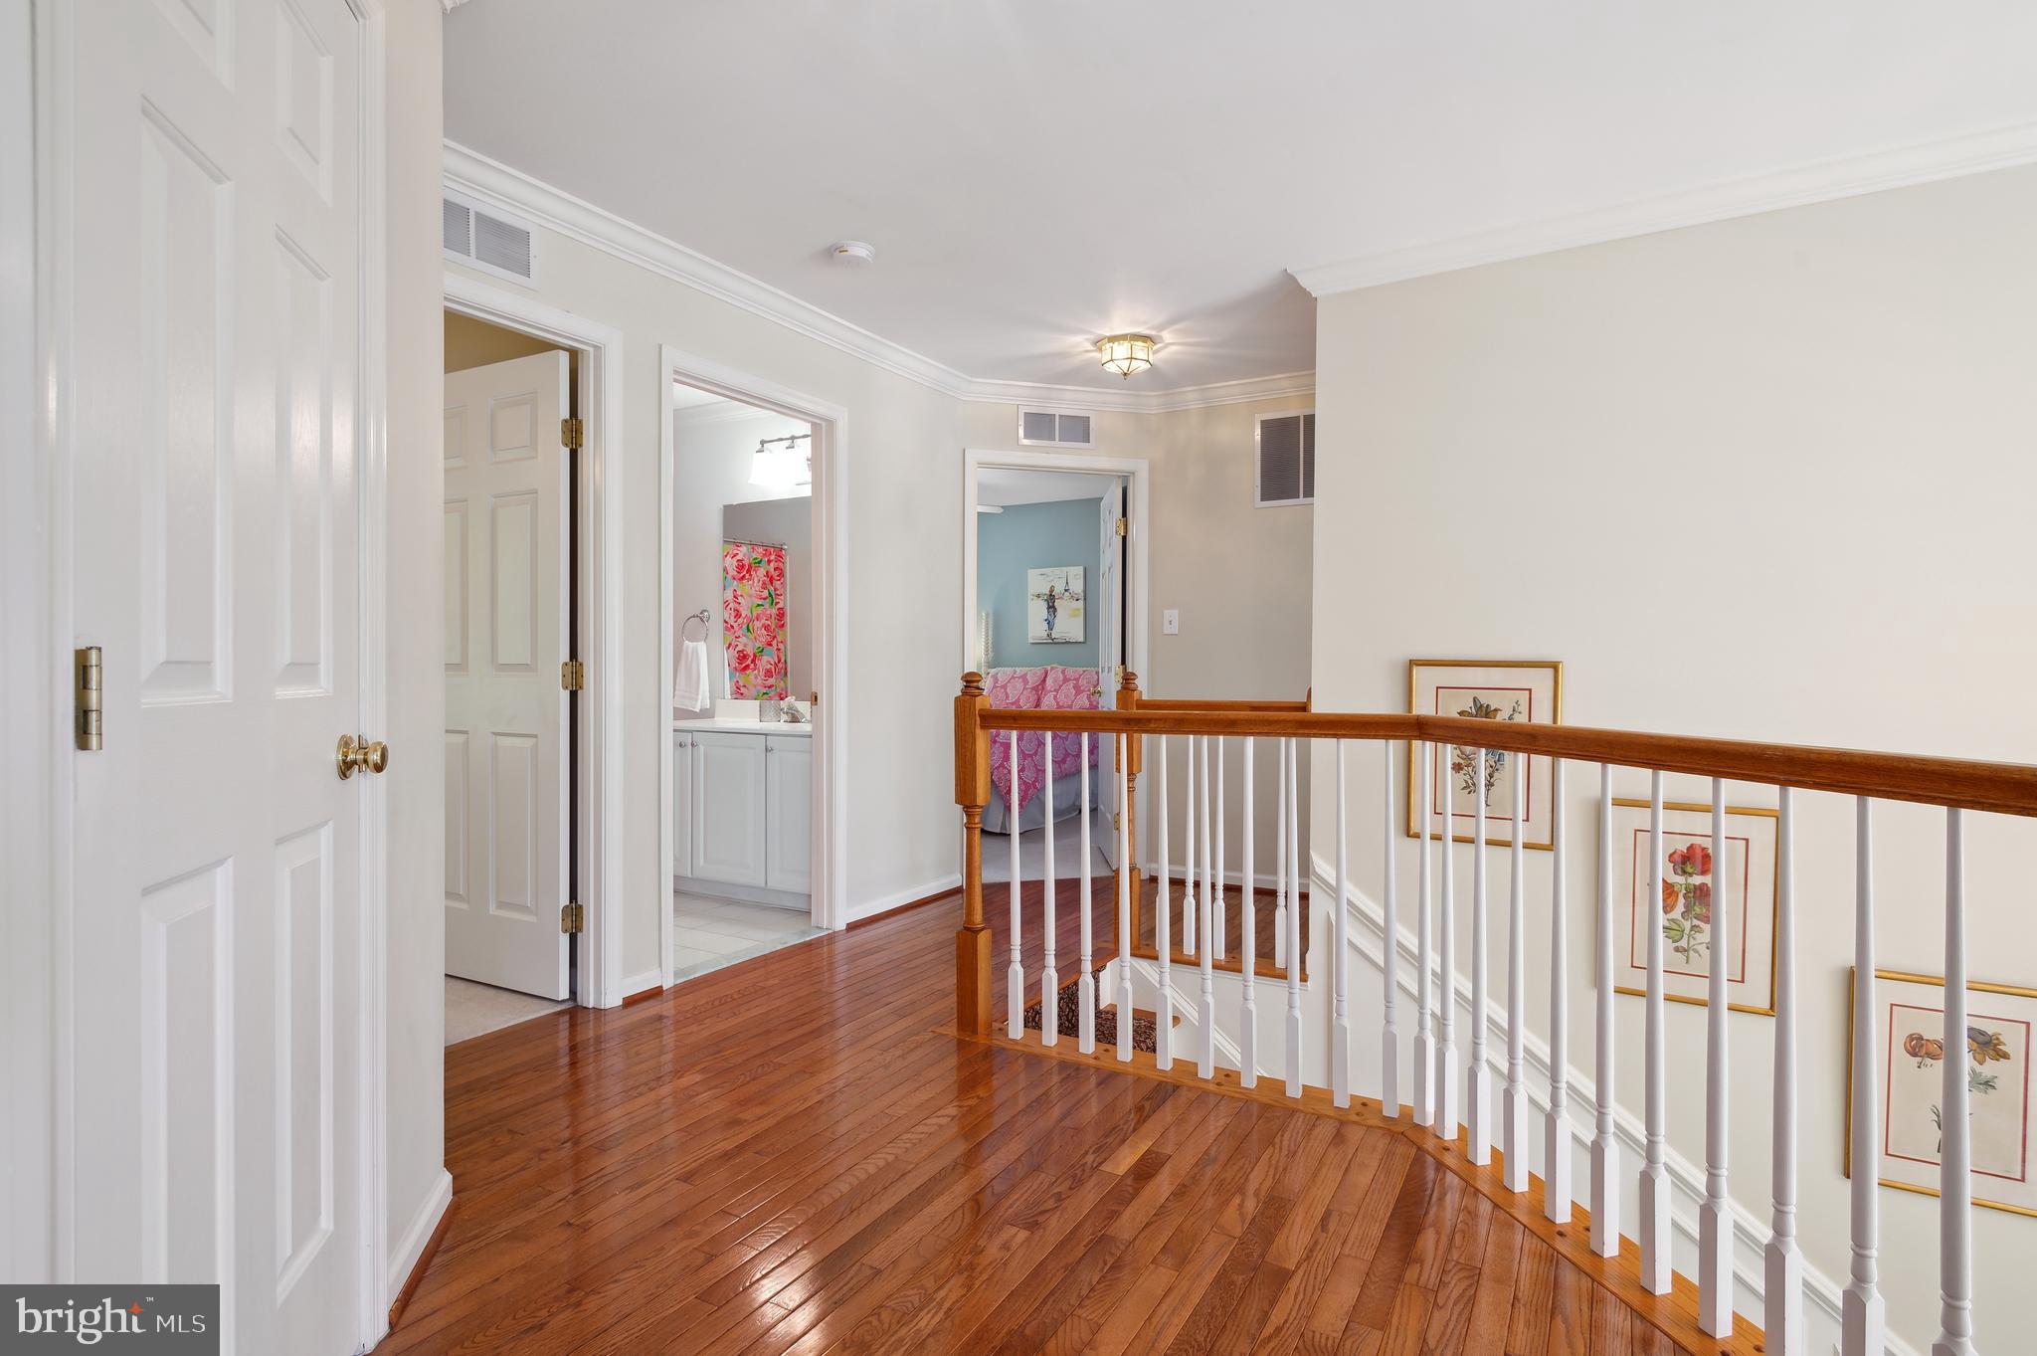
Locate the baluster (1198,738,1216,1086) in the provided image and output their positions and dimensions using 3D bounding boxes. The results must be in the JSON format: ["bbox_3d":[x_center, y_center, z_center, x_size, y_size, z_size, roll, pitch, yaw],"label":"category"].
[{"bbox_3d":[0.484,0.586,2.757,0.033,0.874,0.033,0,0,30],"label":"baluster"}]

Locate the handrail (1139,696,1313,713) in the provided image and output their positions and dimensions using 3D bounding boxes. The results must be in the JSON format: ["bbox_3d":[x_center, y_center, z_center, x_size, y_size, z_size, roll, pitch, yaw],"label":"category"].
[{"bbox_3d":[0.743,0.116,3.899,0.650,0.060,0.060,0,0,30],"label":"handrail"}]

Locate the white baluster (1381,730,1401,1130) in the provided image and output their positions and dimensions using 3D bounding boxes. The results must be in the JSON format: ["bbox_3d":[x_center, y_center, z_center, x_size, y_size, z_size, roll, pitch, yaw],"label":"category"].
[{"bbox_3d":[0.872,0.586,2.508,0.032,0.868,0.032,0,0,30],"label":"white baluster"}]

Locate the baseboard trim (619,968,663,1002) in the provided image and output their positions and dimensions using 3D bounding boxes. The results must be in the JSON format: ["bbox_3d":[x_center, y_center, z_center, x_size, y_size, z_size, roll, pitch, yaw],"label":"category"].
[{"bbox_3d":[-1.189,0.979,3.421,0.030,0.083,0.158,0,0,29],"label":"baseboard trim"}]

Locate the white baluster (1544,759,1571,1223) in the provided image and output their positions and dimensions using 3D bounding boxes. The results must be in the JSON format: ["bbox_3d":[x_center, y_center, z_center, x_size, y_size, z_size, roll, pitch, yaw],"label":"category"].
[{"bbox_3d":[1.019,0.586,2.026,0.032,0.868,0.032,0,0,-13],"label":"white baluster"}]

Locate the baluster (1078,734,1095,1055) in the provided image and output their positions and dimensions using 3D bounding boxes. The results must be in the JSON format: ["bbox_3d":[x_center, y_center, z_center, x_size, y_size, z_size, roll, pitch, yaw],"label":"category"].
[{"bbox_3d":[0.190,0.586,2.932,0.032,0.868,0.032,0,0,30],"label":"baluster"}]

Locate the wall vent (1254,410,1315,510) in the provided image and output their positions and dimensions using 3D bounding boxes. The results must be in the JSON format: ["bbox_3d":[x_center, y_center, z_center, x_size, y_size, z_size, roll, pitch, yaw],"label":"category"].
[{"bbox_3d":[1.318,-1.026,4.984,0.448,0.448,0.020,0,0,30],"label":"wall vent"}]

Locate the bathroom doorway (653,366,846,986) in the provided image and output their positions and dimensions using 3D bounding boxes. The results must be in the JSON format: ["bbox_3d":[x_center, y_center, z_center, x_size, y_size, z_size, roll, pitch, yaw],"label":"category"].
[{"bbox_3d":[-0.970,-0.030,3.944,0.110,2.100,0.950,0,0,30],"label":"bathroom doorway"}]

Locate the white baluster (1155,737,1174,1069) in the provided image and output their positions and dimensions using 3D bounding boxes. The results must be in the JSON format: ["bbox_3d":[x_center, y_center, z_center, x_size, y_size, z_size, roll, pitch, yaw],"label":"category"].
[{"bbox_3d":[0.385,0.586,2.810,0.032,0.868,0.032,0,0,30],"label":"white baluster"}]

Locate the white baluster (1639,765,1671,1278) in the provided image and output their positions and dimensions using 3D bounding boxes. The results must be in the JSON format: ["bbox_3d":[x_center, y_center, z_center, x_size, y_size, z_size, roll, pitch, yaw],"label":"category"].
[{"bbox_3d":[1.065,0.586,1.793,0.032,0.868,0.032,0,0,-13],"label":"white baluster"}]

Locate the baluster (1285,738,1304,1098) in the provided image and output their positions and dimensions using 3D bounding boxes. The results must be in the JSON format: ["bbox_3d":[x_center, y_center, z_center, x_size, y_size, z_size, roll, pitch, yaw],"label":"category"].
[{"bbox_3d":[0.678,0.587,2.634,0.033,0.874,0.033,0,0,30],"label":"baluster"}]

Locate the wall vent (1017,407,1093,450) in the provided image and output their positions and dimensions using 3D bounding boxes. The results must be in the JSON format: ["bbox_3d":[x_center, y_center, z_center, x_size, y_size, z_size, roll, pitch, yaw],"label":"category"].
[{"bbox_3d":[0.195,-1.215,5.236,0.402,0.196,0.020,0,0,-17],"label":"wall vent"}]

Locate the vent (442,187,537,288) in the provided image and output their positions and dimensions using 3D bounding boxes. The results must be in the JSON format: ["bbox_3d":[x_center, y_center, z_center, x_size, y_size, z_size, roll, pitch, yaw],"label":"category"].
[{"bbox_3d":[-1.476,-1.200,2.913,0.020,0.196,0.400,0,0,29],"label":"vent"}]

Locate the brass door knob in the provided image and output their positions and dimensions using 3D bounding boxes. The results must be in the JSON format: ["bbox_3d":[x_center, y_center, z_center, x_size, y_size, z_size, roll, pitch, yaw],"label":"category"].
[{"bbox_3d":[-0.947,0.115,1.558,0.059,0.064,0.063,0,0,-15],"label":"brass door knob"}]

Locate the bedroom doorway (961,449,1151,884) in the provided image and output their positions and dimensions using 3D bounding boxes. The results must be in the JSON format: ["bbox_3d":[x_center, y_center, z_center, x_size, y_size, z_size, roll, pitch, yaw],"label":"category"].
[{"bbox_3d":[0.181,-0.040,5.290,0.940,2.100,0.140,0,0,-17],"label":"bedroom doorway"}]

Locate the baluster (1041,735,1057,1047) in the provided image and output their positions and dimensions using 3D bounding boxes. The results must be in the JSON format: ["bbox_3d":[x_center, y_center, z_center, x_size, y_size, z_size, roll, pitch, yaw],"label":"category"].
[{"bbox_3d":[0.089,0.586,2.995,0.032,0.868,0.032,0,0,30],"label":"baluster"}]

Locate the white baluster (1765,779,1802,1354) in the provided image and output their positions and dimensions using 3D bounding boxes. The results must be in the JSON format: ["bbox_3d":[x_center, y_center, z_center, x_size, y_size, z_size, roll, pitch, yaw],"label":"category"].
[{"bbox_3d":[1.123,0.592,1.574,0.033,0.874,0.033,0,0,-14],"label":"white baluster"}]

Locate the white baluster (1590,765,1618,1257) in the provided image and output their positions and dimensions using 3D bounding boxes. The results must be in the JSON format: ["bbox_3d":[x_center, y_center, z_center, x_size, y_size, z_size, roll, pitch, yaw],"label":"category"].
[{"bbox_3d":[1.052,0.590,1.921,0.033,0.874,0.033,0,0,-14],"label":"white baluster"}]

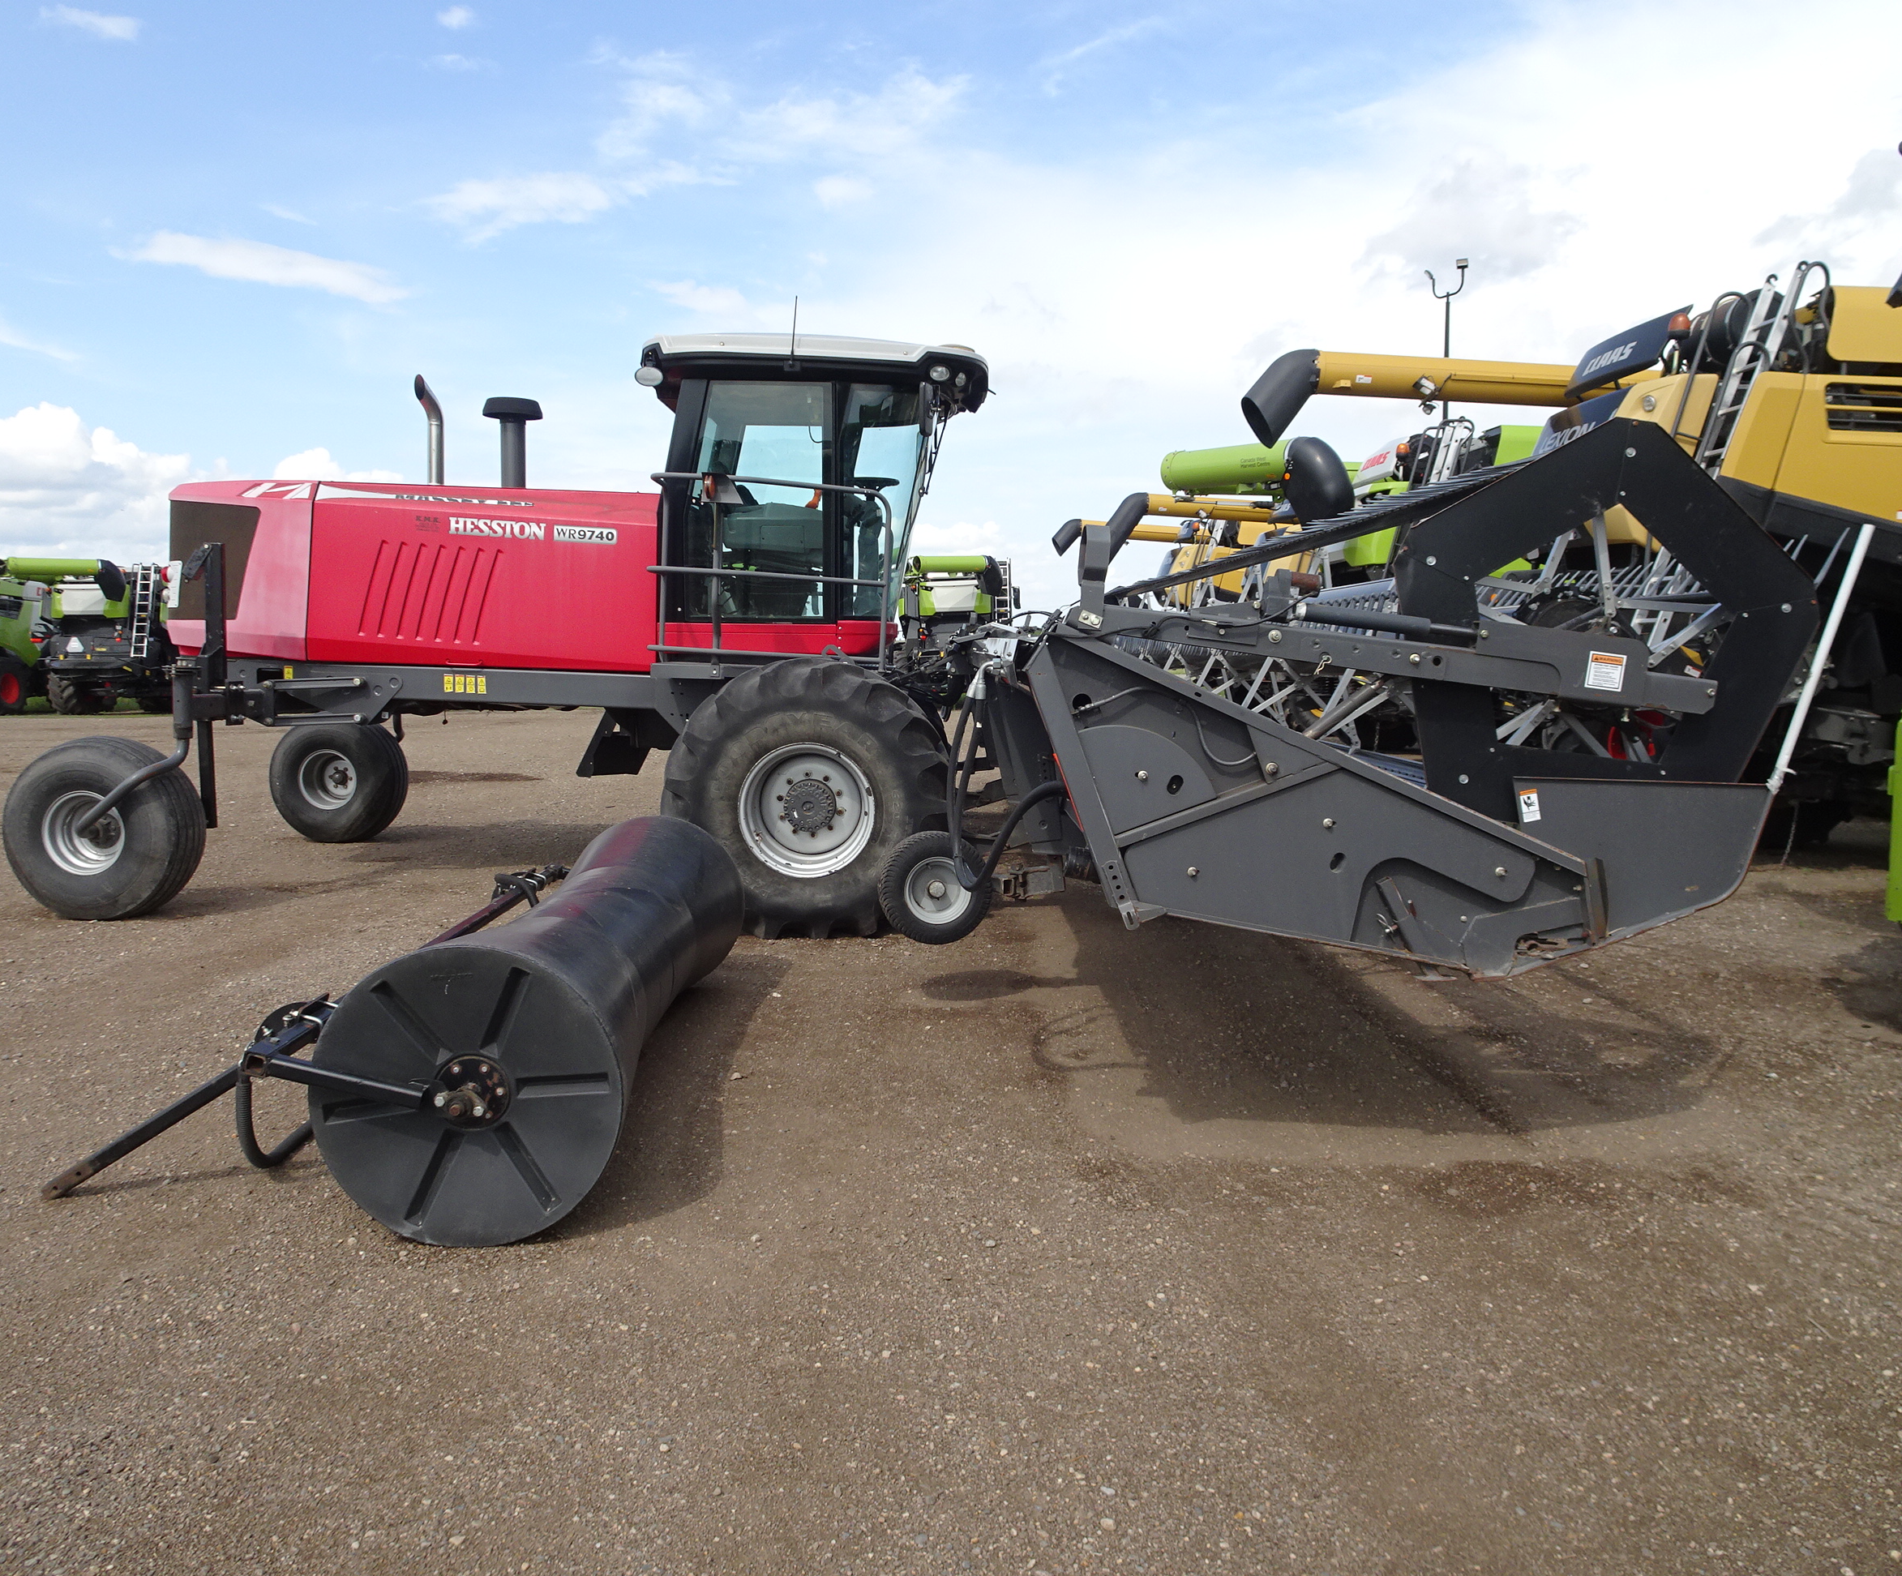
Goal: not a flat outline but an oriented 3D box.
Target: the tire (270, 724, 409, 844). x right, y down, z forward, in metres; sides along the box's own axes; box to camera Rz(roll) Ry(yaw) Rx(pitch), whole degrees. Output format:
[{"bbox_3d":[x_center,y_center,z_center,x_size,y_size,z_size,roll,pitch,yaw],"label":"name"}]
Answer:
[{"bbox_3d":[-4.700,-0.031,11.245,1.000,1.000,0.420,-1,5,-8],"label":"tire"}]

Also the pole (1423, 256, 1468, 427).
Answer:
[{"bbox_3d":[12.450,-7.593,36.956,1.050,11.300,0.700,0,5,0],"label":"pole"}]

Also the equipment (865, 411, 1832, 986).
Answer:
[{"bbox_3d":[1.000,-0.751,9.371,2.600,1.480,11.000,0,5,0],"label":"equipment"}]

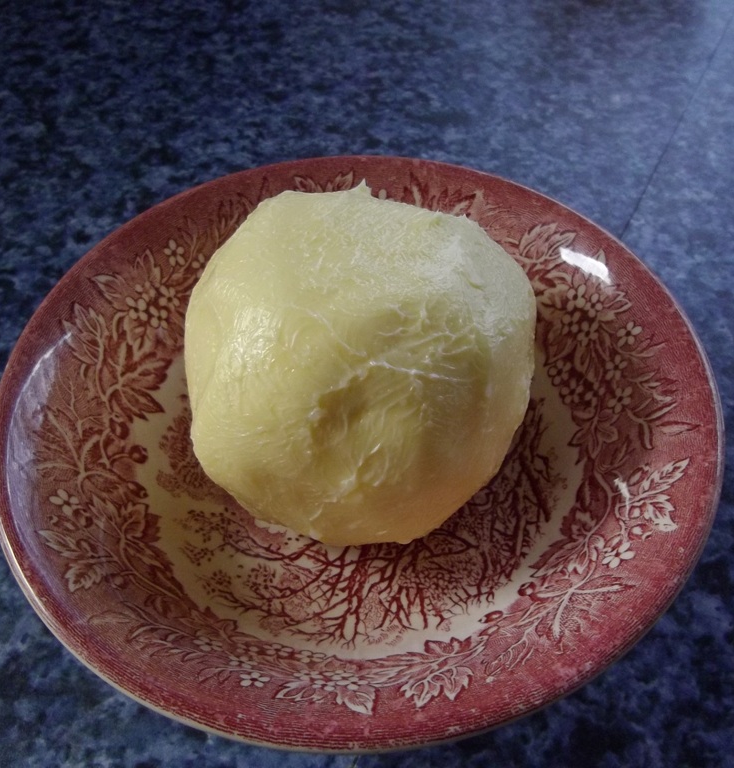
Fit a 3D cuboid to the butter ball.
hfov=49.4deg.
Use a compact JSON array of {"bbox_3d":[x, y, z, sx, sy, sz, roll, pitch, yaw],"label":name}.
[{"bbox_3d":[-0.002,-0.004,0.194,0.084,0.080,0.085,0,52,0],"label":"butter ball"}]

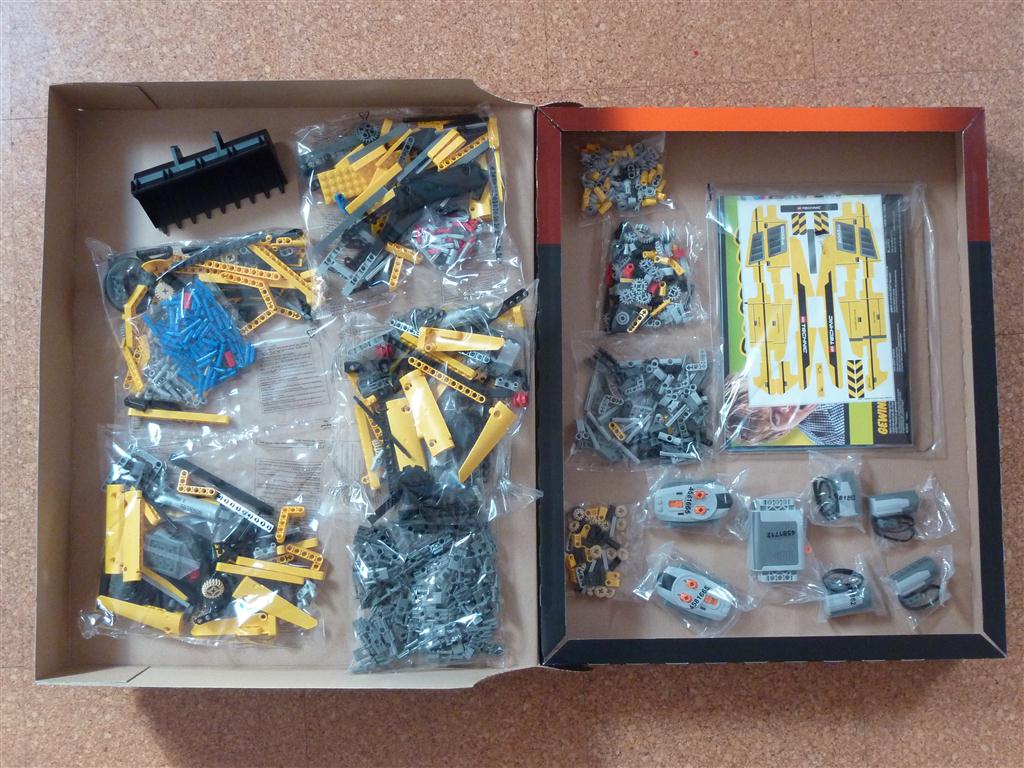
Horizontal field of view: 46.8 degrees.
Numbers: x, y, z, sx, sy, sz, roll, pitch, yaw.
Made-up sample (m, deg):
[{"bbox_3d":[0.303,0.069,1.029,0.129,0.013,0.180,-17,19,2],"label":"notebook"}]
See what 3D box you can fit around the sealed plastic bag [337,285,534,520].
[{"bbox_3d":[-0.076,0.020,1.195,0.194,0.053,0.233,3,86,-1],"label":"sealed plastic bag"}]

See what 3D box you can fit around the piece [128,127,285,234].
[{"bbox_3d":[-0.309,-0.210,1.212,0.145,0.064,0.069,-19,87,-2],"label":"piece"}]

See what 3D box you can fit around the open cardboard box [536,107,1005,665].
[{"bbox_3d":[0.266,-0.001,1.267,0.474,0.076,0.576,0,86,-1],"label":"open cardboard box"}]

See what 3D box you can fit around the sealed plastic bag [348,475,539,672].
[{"bbox_3d":[-0.075,0.193,1.186,0.175,0.047,0.190,0,86,-1],"label":"sealed plastic bag"}]

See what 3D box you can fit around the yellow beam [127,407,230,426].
[{"bbox_3d":[-0.342,0.033,1.222,0.104,0.008,0.008,5,86,-1],"label":"yellow beam"}]

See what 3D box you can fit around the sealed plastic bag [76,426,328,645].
[{"bbox_3d":[-0.307,0.155,1.191,0.247,0.052,0.211,2,86,-1],"label":"sealed plastic bag"}]

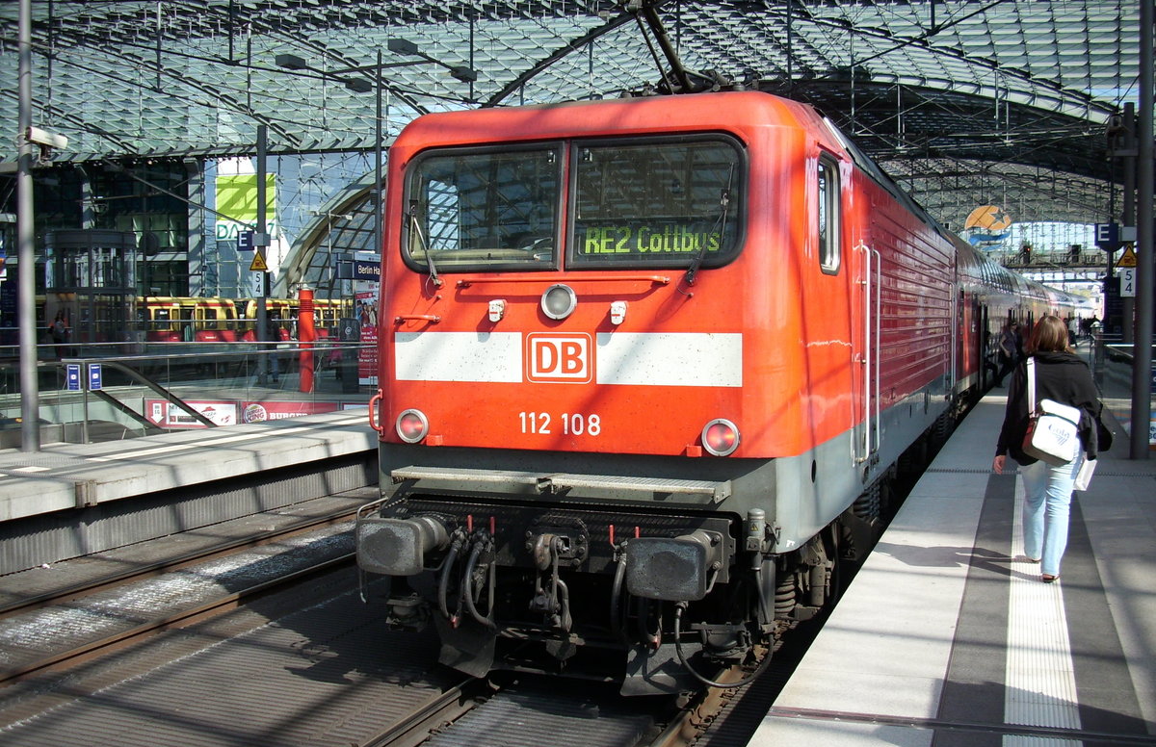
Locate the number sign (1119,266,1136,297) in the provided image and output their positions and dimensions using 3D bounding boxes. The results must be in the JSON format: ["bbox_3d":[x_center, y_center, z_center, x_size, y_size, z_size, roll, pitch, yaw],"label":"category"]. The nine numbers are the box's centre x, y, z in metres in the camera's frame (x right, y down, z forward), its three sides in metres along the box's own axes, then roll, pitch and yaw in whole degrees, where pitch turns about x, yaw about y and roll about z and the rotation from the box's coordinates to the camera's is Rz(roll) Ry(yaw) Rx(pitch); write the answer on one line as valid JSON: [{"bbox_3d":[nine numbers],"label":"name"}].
[{"bbox_3d":[11.892,-1.970,22.400,0.330,0.630,0.040,1,3,21],"label":"number sign"}]

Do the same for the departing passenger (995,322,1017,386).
[{"bbox_3d":[10.309,-0.460,24.700,0.550,1.660,0.500,-1,3,-21],"label":"departing passenger"}]

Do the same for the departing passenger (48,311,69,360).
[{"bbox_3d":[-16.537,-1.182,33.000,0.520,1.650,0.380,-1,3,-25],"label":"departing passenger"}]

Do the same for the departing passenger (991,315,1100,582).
[{"bbox_3d":[3.056,0.484,6.750,0.660,1.700,0.500,1,3,23],"label":"departing passenger"}]

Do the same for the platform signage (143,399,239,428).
[{"bbox_3d":[-8.145,0.852,21.800,1.930,0.600,0.060,1,3,10],"label":"platform signage"}]

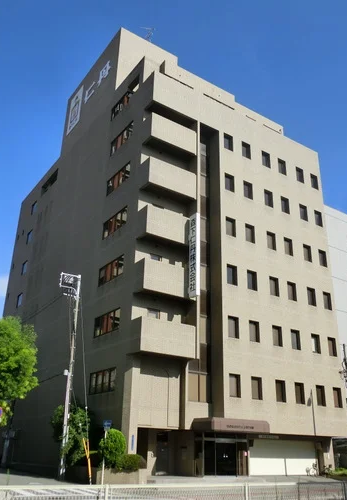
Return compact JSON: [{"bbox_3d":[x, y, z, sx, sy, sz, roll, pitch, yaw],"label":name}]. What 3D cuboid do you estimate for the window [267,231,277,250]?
[{"bbox_3d":[7.299,-0.666,37.018,0.875,1.358,0.214,16,-27,-31],"label":"window"}]

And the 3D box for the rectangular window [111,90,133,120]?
[{"bbox_3d":[-3.842,-11.227,37.657,0.200,1.212,3.277,16,-27,-31],"label":"rectangular window"}]

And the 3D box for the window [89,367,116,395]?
[{"bbox_3d":[-4.753,8.954,33.423,0.200,1.433,3.841,16,-27,-30],"label":"window"}]

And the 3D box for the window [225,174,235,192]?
[{"bbox_3d":[4.481,-5.380,39.770,0.904,1.482,0.200,16,-27,-30],"label":"window"}]

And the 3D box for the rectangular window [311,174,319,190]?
[{"bbox_3d":[12.486,-6.052,43.622,0.891,1.382,0.150,16,-27,-31],"label":"rectangular window"}]

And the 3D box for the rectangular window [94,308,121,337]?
[{"bbox_3d":[-4.664,5.221,35.018,0.200,1.433,3.841,16,-27,-30],"label":"rectangular window"}]

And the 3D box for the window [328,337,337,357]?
[{"bbox_3d":[12.186,7.509,37.874,0.891,1.382,0.150,16,-27,-31],"label":"window"}]

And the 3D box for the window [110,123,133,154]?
[{"bbox_3d":[-3.973,-8.549,37.897,0.200,1.347,3.534,16,-27,-31],"label":"window"}]

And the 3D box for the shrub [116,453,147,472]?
[{"bbox_3d":[-2.374,11.787,27.040,1.264,0.928,1.185,16,-27,-30],"label":"shrub"}]

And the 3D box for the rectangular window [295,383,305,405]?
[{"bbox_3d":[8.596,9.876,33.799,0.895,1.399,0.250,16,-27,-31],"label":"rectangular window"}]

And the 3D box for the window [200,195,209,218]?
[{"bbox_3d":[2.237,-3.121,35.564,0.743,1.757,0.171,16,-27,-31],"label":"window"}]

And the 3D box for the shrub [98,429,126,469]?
[{"bbox_3d":[-3.014,9.809,24.269,1.307,1.807,1.307,1,-23,0],"label":"shrub"}]

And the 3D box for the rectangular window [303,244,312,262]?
[{"bbox_3d":[11.537,0.288,42.584,0.904,1.482,0.200,16,-27,-30],"label":"rectangular window"}]

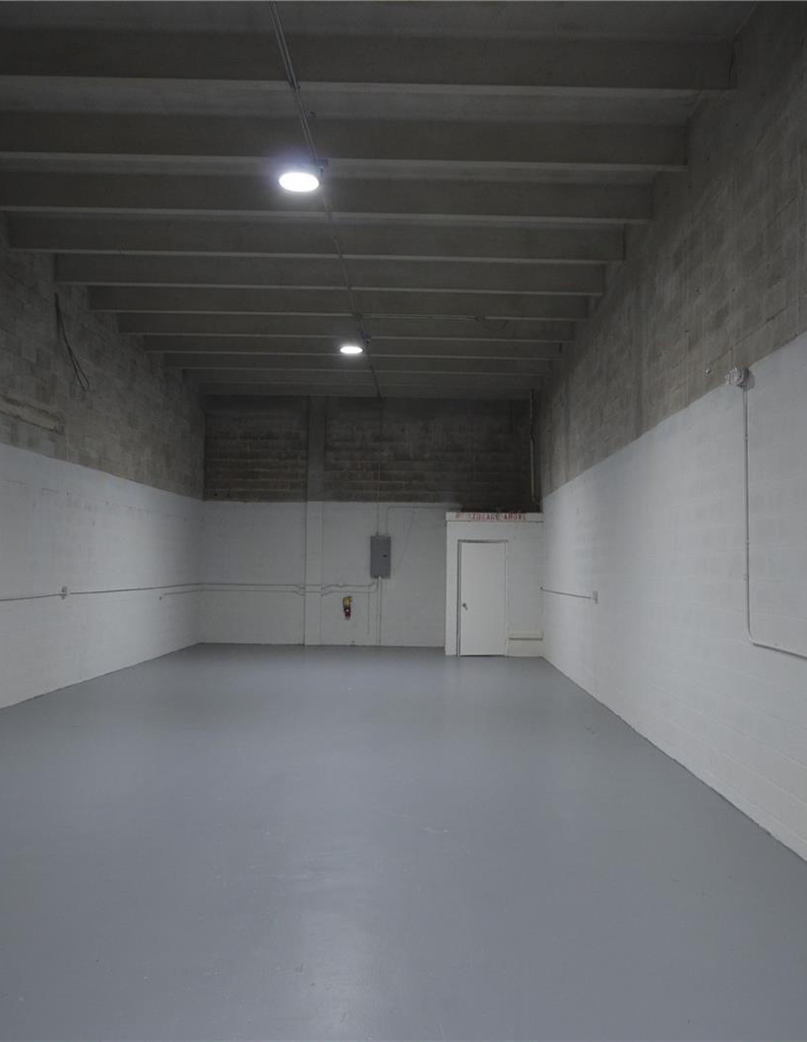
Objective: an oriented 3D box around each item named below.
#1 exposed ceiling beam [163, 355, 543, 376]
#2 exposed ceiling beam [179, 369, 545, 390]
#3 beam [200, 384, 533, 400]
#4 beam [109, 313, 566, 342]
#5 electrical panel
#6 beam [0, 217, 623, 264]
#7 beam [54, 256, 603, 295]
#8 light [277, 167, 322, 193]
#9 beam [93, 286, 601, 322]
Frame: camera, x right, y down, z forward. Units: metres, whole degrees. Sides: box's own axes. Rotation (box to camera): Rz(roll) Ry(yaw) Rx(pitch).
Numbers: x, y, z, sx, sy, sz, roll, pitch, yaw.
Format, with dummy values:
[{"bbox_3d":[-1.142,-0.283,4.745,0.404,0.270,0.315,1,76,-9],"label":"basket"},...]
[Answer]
[{"bbox_3d":[-0.746,-2.752,16.441,6.671,0.343,0.142,1,-3,-1],"label":"exposed ceiling beam"},{"bbox_3d":[-0.710,-2.688,17.695,6.670,0.343,0.142,1,-3,-1],"label":"exposed ceiling beam"},{"bbox_3d":[-0.676,-2.626,18.900,6.670,0.343,0.142,1,-3,-1],"label":"beam"},{"bbox_3d":[-0.812,-2.872,14.095,6.673,0.343,0.142,1,-3,-1],"label":"beam"},{"bbox_3d":[-0.456,0.716,19.250,0.390,0.850,0.120,1,-3,-1],"label":"electrical panel"},{"bbox_3d":[-0.915,-3.058,10.471,6.675,0.343,0.142,1,-3,-1],"label":"beam"},{"bbox_3d":[-0.881,-2.997,11.665,6.675,0.343,0.142,1,-3,-1],"label":"beam"},{"bbox_3d":[-0.868,-2.836,7.992,0.330,0.110,0.330,1,-3,-1],"label":"light"},{"bbox_3d":[-0.847,-2.935,12.873,6.674,0.343,0.142,1,-3,-1],"label":"beam"}]

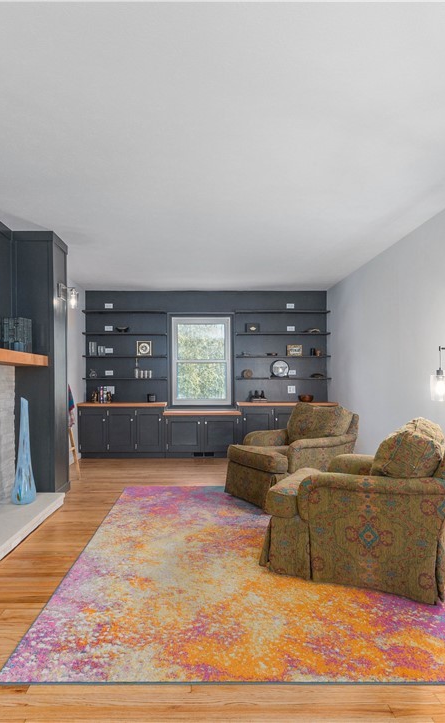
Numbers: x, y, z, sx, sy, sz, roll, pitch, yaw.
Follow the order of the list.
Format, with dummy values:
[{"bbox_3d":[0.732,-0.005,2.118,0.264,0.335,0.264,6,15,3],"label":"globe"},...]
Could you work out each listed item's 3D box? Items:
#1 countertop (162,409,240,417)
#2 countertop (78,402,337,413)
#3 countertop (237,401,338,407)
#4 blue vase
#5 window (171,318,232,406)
[{"bbox_3d":[-0.295,0.740,6.180,1.090,0.055,0.520,0,-2,0],"label":"countertop"},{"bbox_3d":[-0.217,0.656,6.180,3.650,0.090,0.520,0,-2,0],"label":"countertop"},{"bbox_3d":[0.898,0.628,6.180,1.410,0.045,0.520,0,-2,0],"label":"countertop"},{"bbox_3d":[-1.659,0.735,3.540,0.210,0.866,0.210,0,-2,-3],"label":"blue vase"},{"bbox_3d":[-0.332,0.001,6.470,0.910,1.360,0.120,0,-2,0],"label":"window"}]

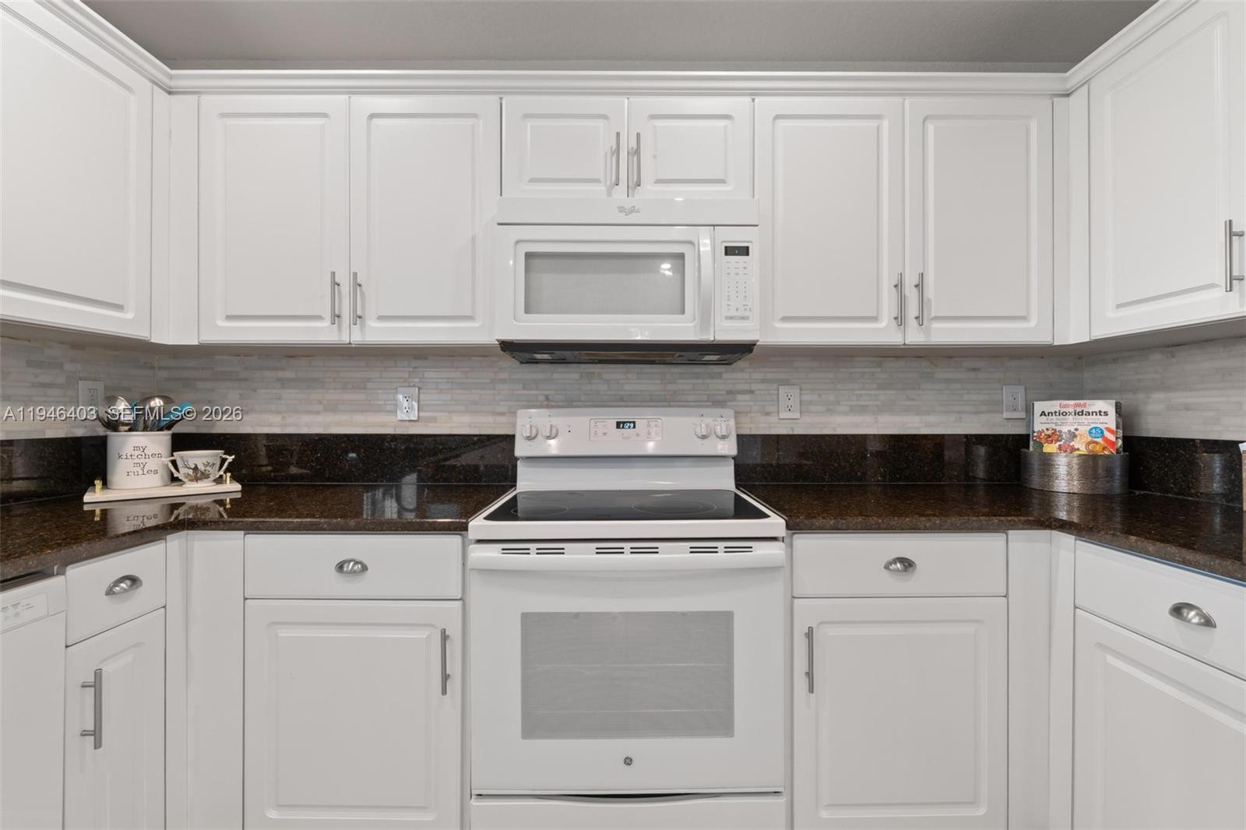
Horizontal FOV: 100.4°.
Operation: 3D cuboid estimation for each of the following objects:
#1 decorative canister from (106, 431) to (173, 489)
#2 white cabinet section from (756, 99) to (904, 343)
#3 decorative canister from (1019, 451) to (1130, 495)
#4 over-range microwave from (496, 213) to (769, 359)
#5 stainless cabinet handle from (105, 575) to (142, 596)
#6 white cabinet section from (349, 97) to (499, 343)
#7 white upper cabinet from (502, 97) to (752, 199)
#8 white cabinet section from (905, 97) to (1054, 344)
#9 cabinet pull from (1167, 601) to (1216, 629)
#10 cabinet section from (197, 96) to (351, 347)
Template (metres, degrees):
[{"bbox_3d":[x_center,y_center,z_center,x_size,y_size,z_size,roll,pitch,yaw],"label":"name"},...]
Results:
[{"bbox_3d":[-1.575,0.146,1.695,0.155,0.172,0.155,0,0,-42],"label":"decorative canister"},{"bbox_3d":[0.622,-0.584,1.730,0.454,0.745,0.330,0,0,0],"label":"white cabinet section"},{"bbox_3d":[1.500,0.187,1.735,0.265,0.125,0.260,0,0,41],"label":"decorative canister"},{"bbox_3d":[0.014,-0.405,1.690,0.760,0.430,0.400,0,0,0],"label":"over-range microwave"},{"bbox_3d":[-1.059,0.363,1.115,0.025,0.030,0.083,0,0,0],"label":"stainless cabinet handle"},{"bbox_3d":[-0.594,-0.583,1.720,0.454,0.745,0.330,0,0,0],"label":"white cabinet section"},{"bbox_3d":[0.013,-0.806,1.722,0.760,0.315,0.340,0,0,0],"label":"white upper cabinet"},{"bbox_3d":[1.075,-0.585,1.733,0.449,0.747,0.330,0,0,0],"label":"white cabinet section"},{"bbox_3d":[1.040,0.365,0.960,0.025,0.030,0.082,0,0,0],"label":"cabinet pull"},{"bbox_3d":[-1.045,-0.583,1.717,0.451,0.744,0.330,0,0,0],"label":"cabinet section"}]

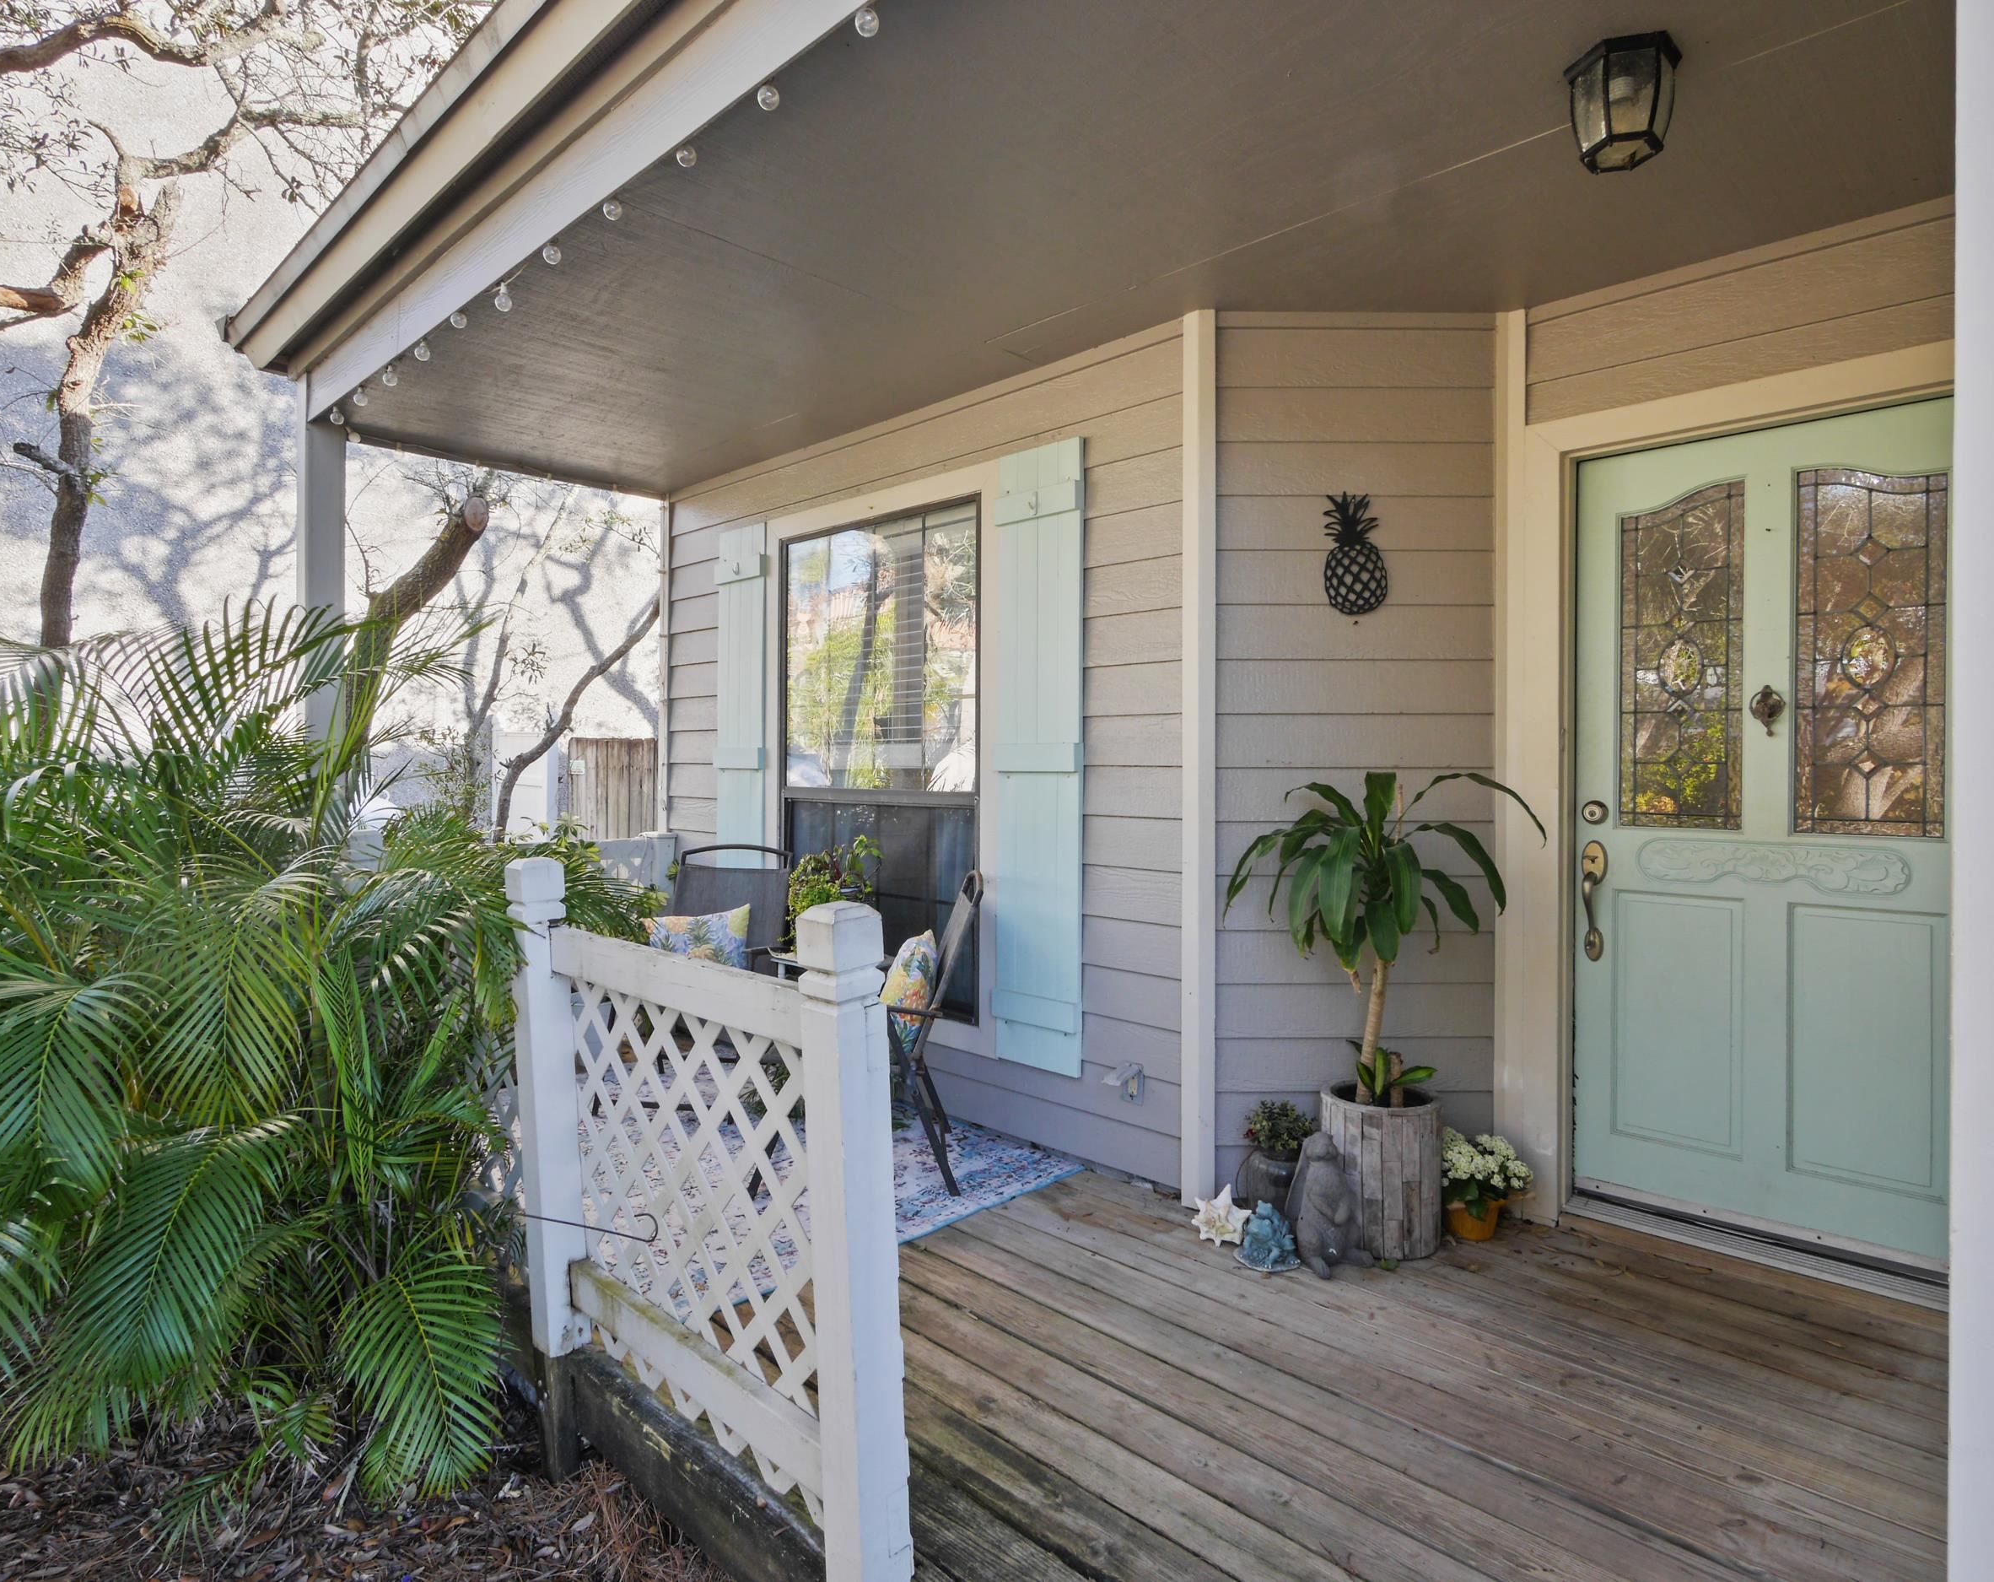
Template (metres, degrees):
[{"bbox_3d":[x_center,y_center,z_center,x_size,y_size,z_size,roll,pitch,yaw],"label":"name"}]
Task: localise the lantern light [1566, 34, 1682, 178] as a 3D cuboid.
[{"bbox_3d":[1.160,-1.266,2.030,0.200,0.180,0.185,0,1,14],"label":"lantern light"}]

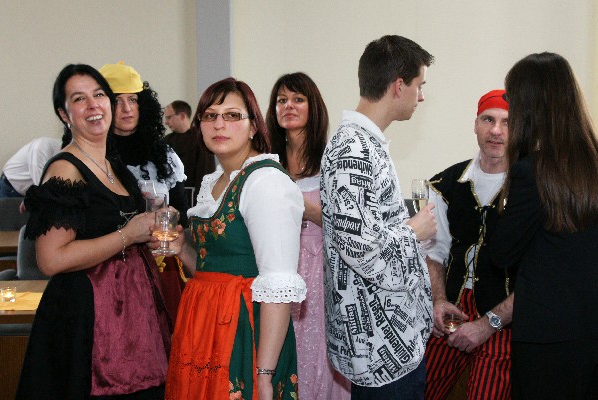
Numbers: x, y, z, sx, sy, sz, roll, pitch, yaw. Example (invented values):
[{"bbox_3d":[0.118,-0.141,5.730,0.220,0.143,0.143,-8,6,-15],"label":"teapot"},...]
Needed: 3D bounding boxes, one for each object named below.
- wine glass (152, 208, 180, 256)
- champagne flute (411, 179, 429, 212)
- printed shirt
[{"bbox_3d":[-0.385,0.094,1.880,0.075,0.130,0.075,3,7,0],"label":"wine glass"},{"bbox_3d":[0.356,0.036,1.860,0.052,0.190,0.052,-5,5,0],"label":"champagne flute"},{"bbox_3d":[0.232,0.108,1.960,0.350,0.760,0.500,-1,5,-10],"label":"printed shirt"}]

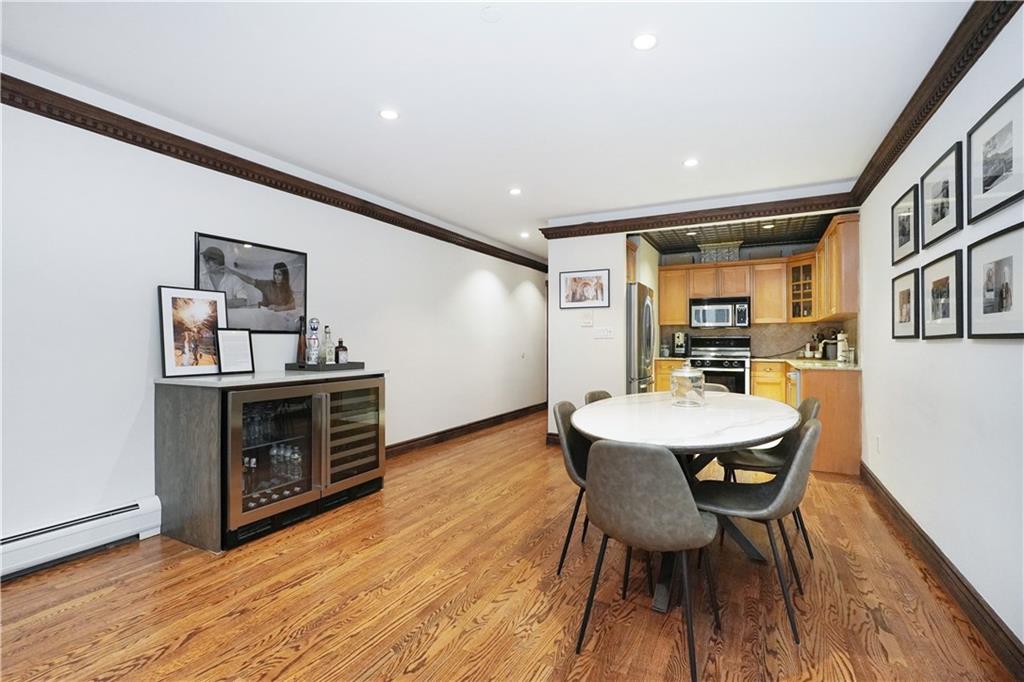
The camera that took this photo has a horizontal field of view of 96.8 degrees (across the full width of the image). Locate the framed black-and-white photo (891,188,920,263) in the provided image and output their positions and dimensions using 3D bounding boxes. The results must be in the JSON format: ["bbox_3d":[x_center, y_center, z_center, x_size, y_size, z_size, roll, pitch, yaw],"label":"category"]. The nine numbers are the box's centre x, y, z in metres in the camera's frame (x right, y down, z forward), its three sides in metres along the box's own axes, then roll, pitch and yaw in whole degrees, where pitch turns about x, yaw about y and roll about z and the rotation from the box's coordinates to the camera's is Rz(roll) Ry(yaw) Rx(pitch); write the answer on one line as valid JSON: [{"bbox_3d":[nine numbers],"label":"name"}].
[{"bbox_3d":[2.237,-0.643,2.586,0.030,0.365,0.450,0,0,28],"label":"framed black-and-white photo"}]

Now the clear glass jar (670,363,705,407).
[{"bbox_3d":[1.116,0.271,2.880,0.195,0.280,0.195,0,0,28],"label":"clear glass jar"}]

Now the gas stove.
[{"bbox_3d":[3.041,0.555,6.609,0.760,1.200,0.680,0,0,28],"label":"gas stove"}]

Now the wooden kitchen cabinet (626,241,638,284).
[{"bbox_3d":[1.043,-0.920,5.349,0.600,0.430,0.920,0,0,28],"label":"wooden kitchen cabinet"}]

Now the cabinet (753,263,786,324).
[{"bbox_3d":[3.433,-0.640,6.080,0.400,0.790,0.330,0,0,28],"label":"cabinet"}]

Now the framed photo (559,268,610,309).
[{"bbox_3d":[0.777,-0.551,4.890,0.560,0.410,0.025,0,0,28],"label":"framed photo"}]

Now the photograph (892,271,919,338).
[{"bbox_3d":[2.423,-0.212,2.810,0.022,0.400,0.500,0,0,28],"label":"photograph"}]

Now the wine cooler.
[{"bbox_3d":[-1.506,0.700,3.127,0.600,0.870,1.190,0,0,29],"label":"wine cooler"}]

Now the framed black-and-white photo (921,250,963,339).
[{"bbox_3d":[2.136,-0.209,2.270,0.022,0.400,0.500,0,0,28],"label":"framed black-and-white photo"}]

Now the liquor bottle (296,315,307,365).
[{"bbox_3d":[-1.536,-0.005,3.321,0.075,0.350,0.075,0,0,29],"label":"liquor bottle"}]

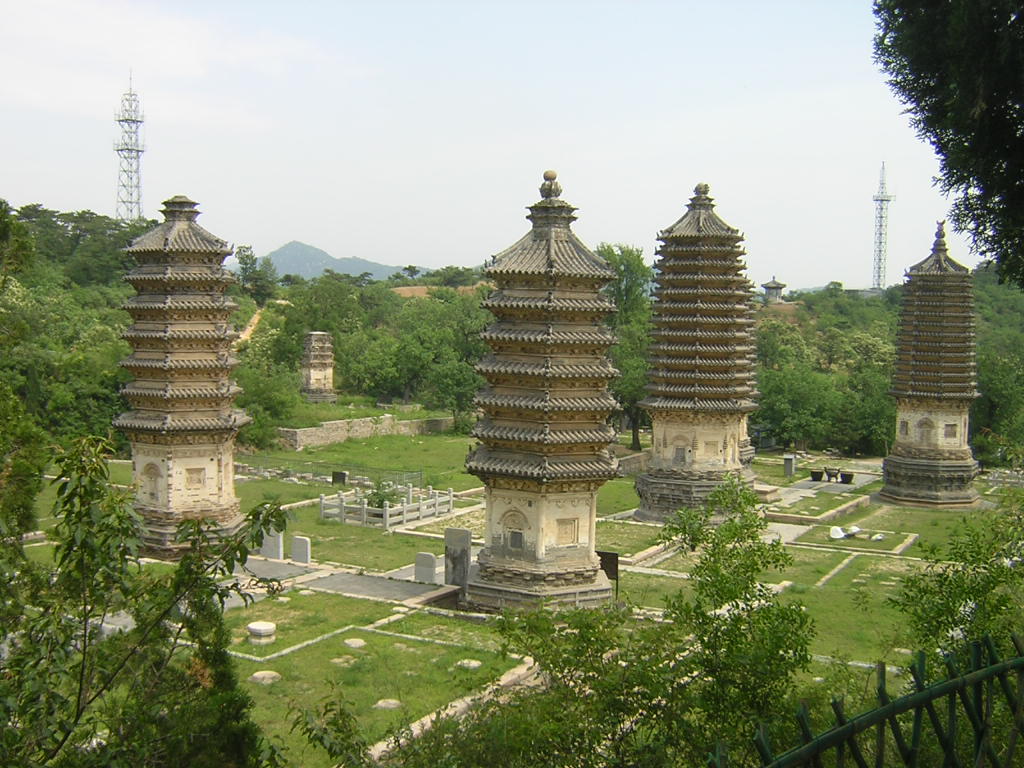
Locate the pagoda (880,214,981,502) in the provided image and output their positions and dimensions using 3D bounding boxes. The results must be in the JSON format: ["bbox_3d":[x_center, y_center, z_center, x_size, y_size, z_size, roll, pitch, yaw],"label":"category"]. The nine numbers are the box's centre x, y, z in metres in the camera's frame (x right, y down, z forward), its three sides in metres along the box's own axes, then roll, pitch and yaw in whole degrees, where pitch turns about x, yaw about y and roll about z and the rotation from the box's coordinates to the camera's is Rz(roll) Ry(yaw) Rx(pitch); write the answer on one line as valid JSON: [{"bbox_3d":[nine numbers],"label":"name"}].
[{"bbox_3d":[24.572,-1.431,61.711,5.225,15.880,5.225,2,3,29],"label":"pagoda"}]

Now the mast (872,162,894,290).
[{"bbox_3d":[99.157,-41.750,285.000,5.600,35.060,5.200,2,3,22],"label":"mast"}]

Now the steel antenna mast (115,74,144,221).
[{"bbox_3d":[-71.838,-43.760,200.000,5.400,29.111,5.400,1,3,-6],"label":"steel antenna mast"}]

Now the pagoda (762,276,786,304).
[{"bbox_3d":[54.024,-19.316,220.000,5.200,5.785,5.000,2,3,29],"label":"pagoda"}]

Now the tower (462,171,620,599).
[{"bbox_3d":[1.113,0.101,35.962,5.643,14.505,4.887,2,3,29],"label":"tower"}]

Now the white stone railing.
[{"bbox_3d":[-6.067,5.853,52.393,4.248,1.283,5.752,2,3,29],"label":"white stone railing"}]

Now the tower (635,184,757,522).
[{"bbox_3d":[9.791,-1.928,55.697,5.732,16.991,5.732,2,3,29],"label":"tower"}]

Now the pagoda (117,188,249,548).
[{"bbox_3d":[-13.640,-0.528,44.366,5.655,14.548,4.897,2,3,29],"label":"pagoda"}]

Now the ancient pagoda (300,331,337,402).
[{"bbox_3d":[-17.626,-1.503,97.000,3.100,6.558,3.000,2,3,29],"label":"ancient pagoda"}]

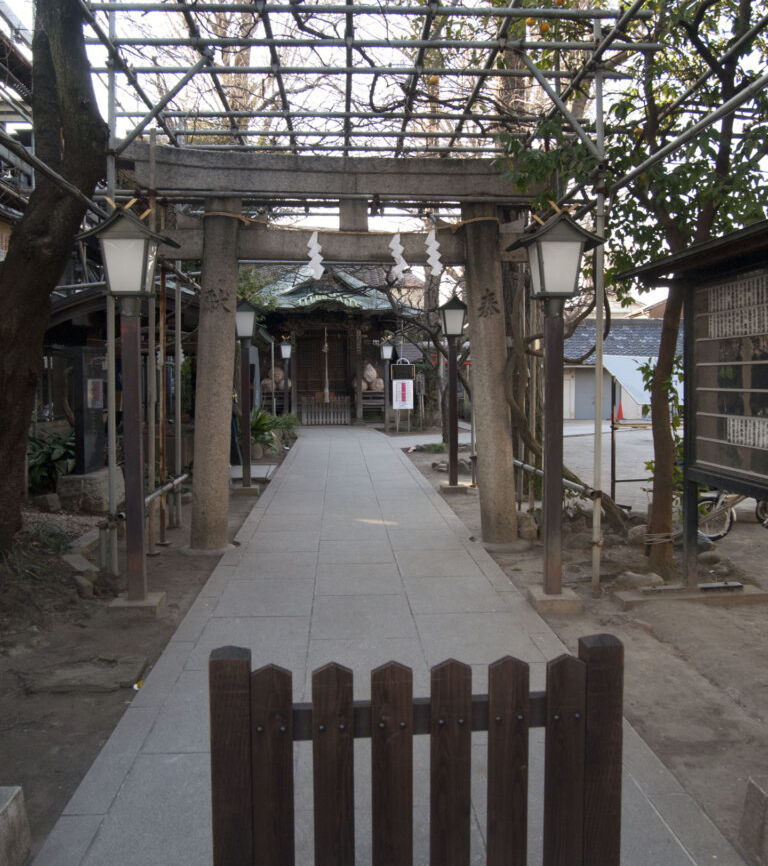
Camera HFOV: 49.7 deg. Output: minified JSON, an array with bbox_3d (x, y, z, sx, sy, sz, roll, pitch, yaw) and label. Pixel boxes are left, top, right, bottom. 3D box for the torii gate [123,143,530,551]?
[{"bbox_3d":[-0.298,-0.701,6.929,3.690,3.270,0.370,-1,4,-5],"label":"torii gate"}]

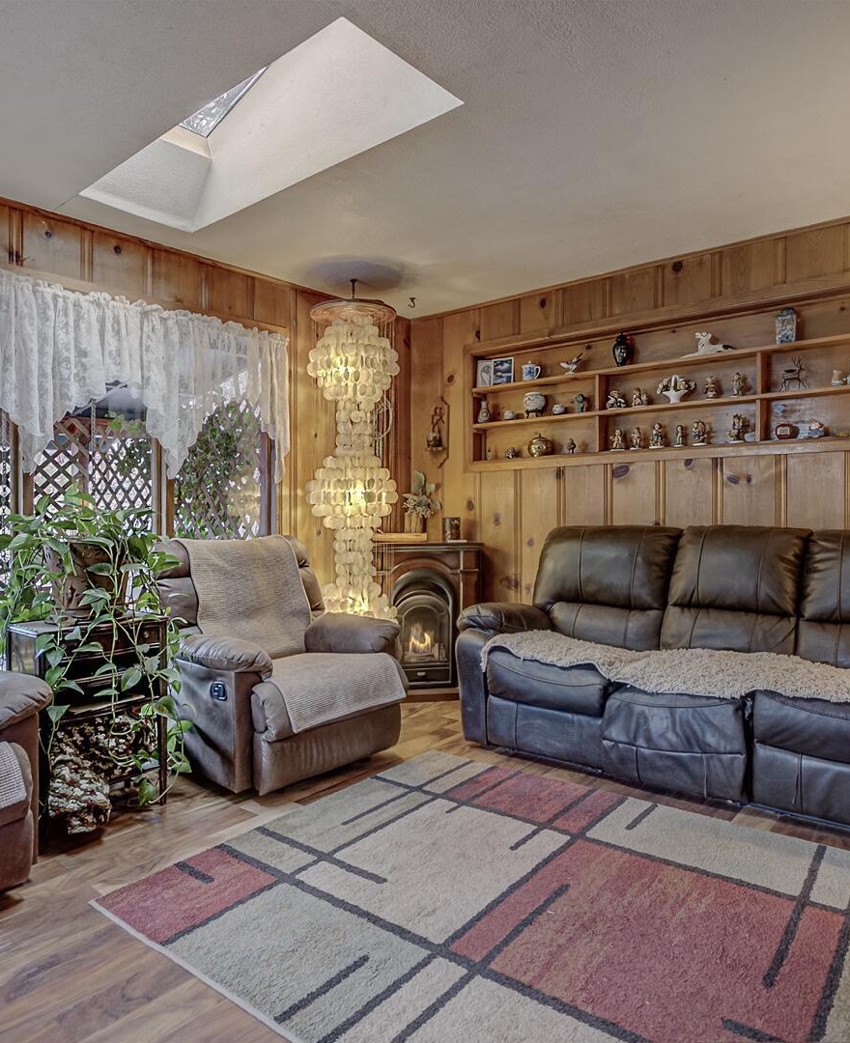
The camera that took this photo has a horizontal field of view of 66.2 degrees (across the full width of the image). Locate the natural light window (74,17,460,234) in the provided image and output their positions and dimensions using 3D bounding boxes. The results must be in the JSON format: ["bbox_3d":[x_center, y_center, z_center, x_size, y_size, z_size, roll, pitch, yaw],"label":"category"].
[{"bbox_3d":[-0.677,-1.682,2.507,1.560,0.540,0.520,0,-1,42],"label":"natural light window"}]

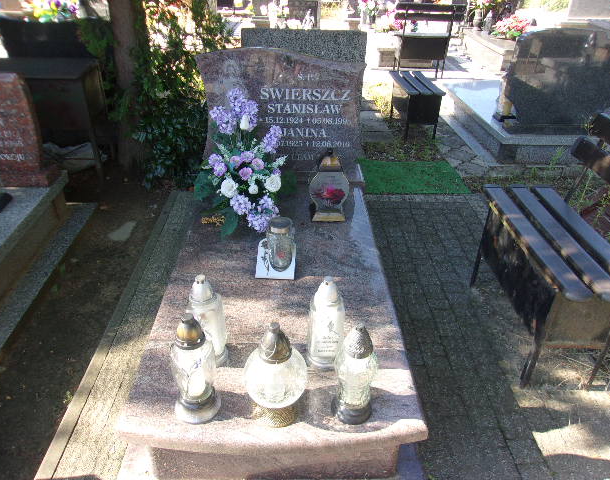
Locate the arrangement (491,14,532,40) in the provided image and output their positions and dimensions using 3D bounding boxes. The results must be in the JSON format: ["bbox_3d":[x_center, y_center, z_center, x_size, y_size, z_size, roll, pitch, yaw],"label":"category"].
[{"bbox_3d":[2.960,-3.078,7.181,0.500,0.310,0.400,0,31,0],"label":"arrangement"}]

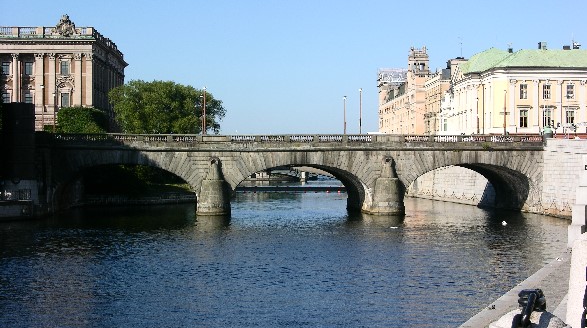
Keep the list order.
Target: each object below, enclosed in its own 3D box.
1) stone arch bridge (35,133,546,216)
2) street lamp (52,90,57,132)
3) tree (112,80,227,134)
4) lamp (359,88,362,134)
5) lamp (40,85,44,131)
[{"bbox_3d":[-0.600,1.230,146.000,59.500,9.100,18.500,0,0,-6],"label":"stone arch bridge"},{"bbox_3d":[-30.480,-5.580,151.360,0.450,6.700,0.450,0,-1,-5],"label":"street lamp"},{"bbox_3d":[-23.760,-6.430,222.000,21.500,18.500,19.000,0,-1,-5],"label":"tree"},{"bbox_3d":[8.050,-5.640,141.680,0.450,6.700,0.450,0,-1,-5],"label":"lamp"},{"bbox_3d":[-29.280,-5.750,138.470,0.450,6.700,0.450,0,-1,-5],"label":"lamp"}]

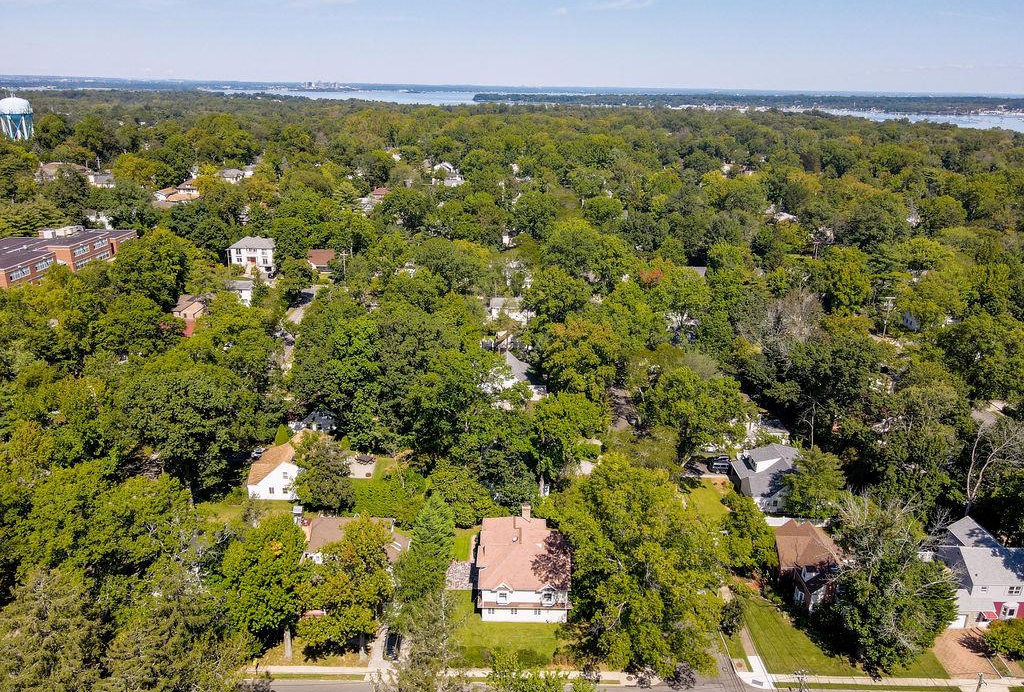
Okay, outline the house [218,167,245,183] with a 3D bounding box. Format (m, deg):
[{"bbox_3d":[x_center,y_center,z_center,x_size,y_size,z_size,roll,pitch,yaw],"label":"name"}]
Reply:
[{"bbox_3d":[-162.438,-98.931,412.933,14.500,8.500,11.000,1,20,0],"label":"house"}]

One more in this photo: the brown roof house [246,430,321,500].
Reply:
[{"bbox_3d":[-38.771,19.594,124.919,10.400,7.000,16.900,1,20,0],"label":"brown roof house"}]

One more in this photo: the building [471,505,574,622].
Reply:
[{"bbox_3d":[1.603,29.440,97.681,11.900,8.900,14.700,1,20,0],"label":"building"}]

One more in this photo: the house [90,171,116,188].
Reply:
[{"bbox_3d":[-216.681,-86.370,376.369,14.500,8.500,11.000,1,20,0],"label":"house"}]

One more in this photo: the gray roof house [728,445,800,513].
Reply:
[{"bbox_3d":[45.593,22.311,121.825,12.600,7.000,13.500,1,20,0],"label":"gray roof house"}]

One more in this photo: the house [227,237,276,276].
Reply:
[{"bbox_3d":[-89.659,-32.623,246.106,15.500,9.800,11.000,1,20,0],"label":"house"}]

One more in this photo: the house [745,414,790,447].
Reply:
[{"bbox_3d":[49.757,16.193,139.525,9.500,6.300,11.000,1,20,0],"label":"house"}]

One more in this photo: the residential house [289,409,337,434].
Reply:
[{"bbox_3d":[-38.038,15.142,138.675,9.500,5.800,11.000,1,20,0],"label":"residential house"}]

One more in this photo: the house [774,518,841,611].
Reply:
[{"bbox_3d":[41.150,29.936,99.619,9.000,8.000,12.500,1,20,0],"label":"house"}]

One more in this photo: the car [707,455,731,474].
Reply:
[{"bbox_3d":[37.898,21.968,129.910,4.600,1.750,1.920,1,20,0],"label":"car"}]

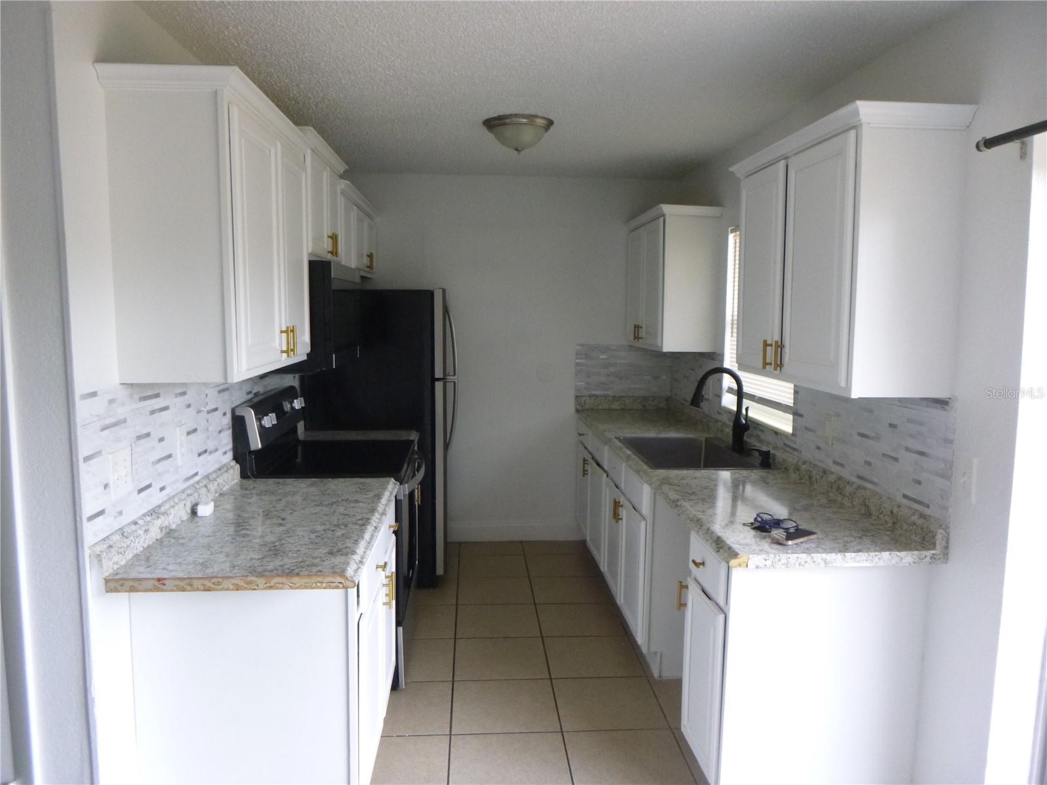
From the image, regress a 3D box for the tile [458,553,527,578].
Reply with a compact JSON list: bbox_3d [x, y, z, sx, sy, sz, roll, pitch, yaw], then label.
[{"bbox_3d":[-0.187,1.081,4.692,0.411,0.010,0.411,0,6,-4],"label":"tile"}]

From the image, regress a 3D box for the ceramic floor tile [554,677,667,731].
[{"bbox_3d":[0.339,1.264,3.070,0.411,0.010,0.411,0,6,-4],"label":"ceramic floor tile"}]

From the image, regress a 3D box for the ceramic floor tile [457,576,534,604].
[{"bbox_3d":[-0.160,1.122,4.267,0.412,0.010,0.412,0,6,-4],"label":"ceramic floor tile"}]

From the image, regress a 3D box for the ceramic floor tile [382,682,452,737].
[{"bbox_3d":[-0.491,1.262,3.014,0.411,0.010,0.411,0,6,-4],"label":"ceramic floor tile"}]

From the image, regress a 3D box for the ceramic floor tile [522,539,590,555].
[{"bbox_3d":[0.203,1.040,5.061,0.412,0.010,0.290,0,6,-4],"label":"ceramic floor tile"}]

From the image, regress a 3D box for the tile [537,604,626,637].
[{"bbox_3d":[0.284,1.173,3.895,0.411,0.010,0.411,0,6,-4],"label":"tile"}]

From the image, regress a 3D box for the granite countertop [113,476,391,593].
[{"bbox_3d":[-0.768,0.416,2.439,0.617,0.037,1.110,0,6,-4],"label":"granite countertop"}]

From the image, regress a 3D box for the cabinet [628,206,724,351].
[{"bbox_3d":[0.877,-0.668,4.583,0.345,0.799,0.949,0,6,-4],"label":"cabinet"}]

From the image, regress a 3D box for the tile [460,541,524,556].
[{"bbox_3d":[-0.212,1.039,5.028,0.412,0.010,0.282,0,6,-4],"label":"tile"}]

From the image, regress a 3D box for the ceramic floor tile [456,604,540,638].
[{"bbox_3d":[-0.131,1.167,3.854,0.412,0.010,0.412,0,6,-4],"label":"ceramic floor tile"}]

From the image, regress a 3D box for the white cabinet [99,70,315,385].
[{"bbox_3d":[-0.926,-0.470,2.394,0.335,0.807,0.931,0,6,-4],"label":"white cabinet"}]

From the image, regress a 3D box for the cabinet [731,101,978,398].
[{"bbox_3d":[1.018,-0.428,2.547,0.337,0.790,1.000,0,6,-4],"label":"cabinet"}]

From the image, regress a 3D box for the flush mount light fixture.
[{"bbox_3d":[-0.023,-1.176,3.471,0.329,0.154,0.329,0,6,-4],"label":"flush mount light fixture"}]

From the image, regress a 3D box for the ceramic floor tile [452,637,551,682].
[{"bbox_3d":[-0.103,1.218,3.454,0.411,0.010,0.411,0,6,-4],"label":"ceramic floor tile"}]

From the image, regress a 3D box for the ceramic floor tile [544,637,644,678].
[{"bbox_3d":[0.312,1.214,3.470,0.412,0.010,0.412,0,6,-4],"label":"ceramic floor tile"}]

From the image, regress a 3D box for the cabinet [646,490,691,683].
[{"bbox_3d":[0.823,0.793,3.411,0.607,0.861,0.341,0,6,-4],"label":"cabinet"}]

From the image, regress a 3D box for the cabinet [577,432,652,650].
[{"bbox_3d":[0.767,0.683,4.213,0.612,0.820,1.964,0,6,-4],"label":"cabinet"}]

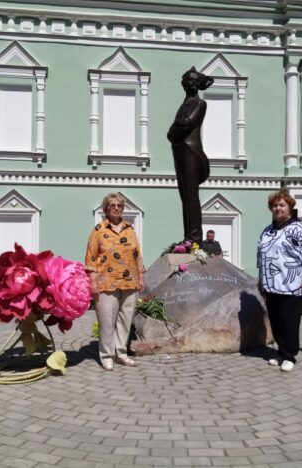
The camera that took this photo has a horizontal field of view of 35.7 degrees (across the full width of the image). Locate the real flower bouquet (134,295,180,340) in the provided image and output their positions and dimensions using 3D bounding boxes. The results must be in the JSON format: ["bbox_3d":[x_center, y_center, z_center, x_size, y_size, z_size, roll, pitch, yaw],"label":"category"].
[{"bbox_3d":[0.060,0.912,5.120,0.470,0.440,0.340,0,-2,0],"label":"real flower bouquet"}]

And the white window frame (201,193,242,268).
[{"bbox_3d":[1.464,-0.038,10.256,1.079,1.682,0.170,1,-1,-7],"label":"white window frame"}]

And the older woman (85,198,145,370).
[{"bbox_3d":[-0.332,0.431,4.473,0.540,1.640,0.390,1,-2,-8],"label":"older woman"}]

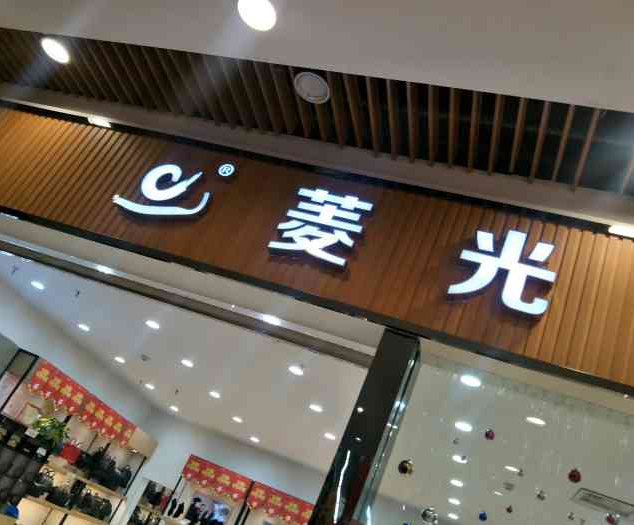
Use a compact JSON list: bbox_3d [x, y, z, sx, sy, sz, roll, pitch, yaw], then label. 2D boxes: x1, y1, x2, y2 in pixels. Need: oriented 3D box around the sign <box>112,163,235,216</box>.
[{"bbox_3d":[-1.153,-0.621,3.962,0.887,0.593,0.080,15,-26,22],"label":"sign"}]

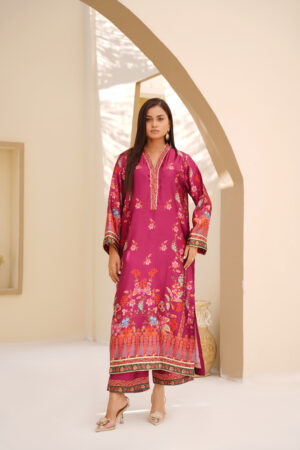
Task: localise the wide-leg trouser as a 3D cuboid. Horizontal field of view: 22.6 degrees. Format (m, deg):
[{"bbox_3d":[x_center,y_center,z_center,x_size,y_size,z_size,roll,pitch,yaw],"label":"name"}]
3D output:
[{"bbox_3d":[0.010,0.420,3.980,0.460,0.930,0.360,0,-1,9],"label":"wide-leg trouser"}]

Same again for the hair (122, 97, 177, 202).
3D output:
[{"bbox_3d":[0.000,-0.400,4.000,0.280,0.555,0.280,0,-1,6],"label":"hair"}]

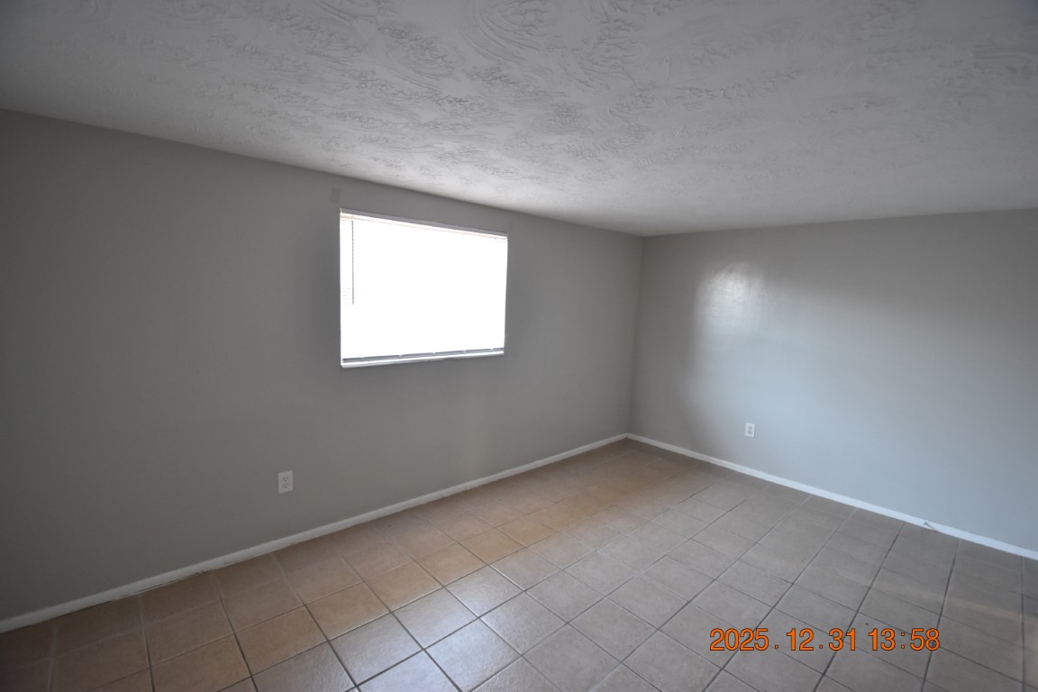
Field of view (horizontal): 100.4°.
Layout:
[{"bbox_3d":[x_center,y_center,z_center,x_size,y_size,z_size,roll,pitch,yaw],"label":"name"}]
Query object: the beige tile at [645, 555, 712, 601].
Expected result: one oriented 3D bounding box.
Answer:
[{"bbox_3d":[0.939,1.365,2.555,0.306,0.010,0.306,-2,7,-42],"label":"beige tile"}]

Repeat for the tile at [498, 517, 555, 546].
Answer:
[{"bbox_3d":[0.061,1.296,3.033,0.306,0.010,0.306,-2,7,-42],"label":"tile"}]

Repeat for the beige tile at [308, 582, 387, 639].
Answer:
[{"bbox_3d":[-0.854,1.329,2.166,0.302,0.010,0.302,-3,8,-42],"label":"beige tile"}]

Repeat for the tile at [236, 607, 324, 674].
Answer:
[{"bbox_3d":[-1.096,1.345,1.990,0.306,0.010,0.306,-2,7,-42],"label":"tile"}]

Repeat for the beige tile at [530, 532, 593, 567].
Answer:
[{"bbox_3d":[0.274,1.308,2.768,0.302,0.010,0.302,-3,8,-42],"label":"beige tile"}]

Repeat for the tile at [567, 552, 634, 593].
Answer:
[{"bbox_3d":[0.486,1.348,2.580,0.306,0.010,0.306,-2,7,-42],"label":"tile"}]

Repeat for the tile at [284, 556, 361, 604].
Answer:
[{"bbox_3d":[-1.073,1.288,2.393,0.303,0.010,0.303,-2,7,-42],"label":"tile"}]

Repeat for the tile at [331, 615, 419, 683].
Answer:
[{"bbox_3d":[-0.644,1.345,1.939,0.303,0.010,0.303,-2,7,-42],"label":"tile"}]

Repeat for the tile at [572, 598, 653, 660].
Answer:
[{"bbox_3d":[0.456,1.375,2.114,0.303,0.010,0.303,-2,7,-42],"label":"tile"}]

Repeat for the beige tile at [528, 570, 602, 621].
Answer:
[{"bbox_3d":[0.252,1.351,2.332,0.302,0.010,0.302,-3,8,-42],"label":"beige tile"}]

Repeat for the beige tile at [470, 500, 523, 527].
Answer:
[{"bbox_3d":[-0.142,1.248,3.225,0.302,0.010,0.302,-3,8,-42],"label":"beige tile"}]

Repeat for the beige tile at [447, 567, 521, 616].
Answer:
[{"bbox_3d":[-0.186,1.334,2.352,0.302,0.010,0.302,-3,8,-42],"label":"beige tile"}]

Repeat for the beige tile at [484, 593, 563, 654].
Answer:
[{"bbox_3d":[0.021,1.355,2.131,0.303,0.010,0.303,-2,7,-42],"label":"beige tile"}]

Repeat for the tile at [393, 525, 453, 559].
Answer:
[{"bbox_3d":[-0.612,1.271,2.810,0.303,0.010,0.303,-2,7,-42],"label":"tile"}]

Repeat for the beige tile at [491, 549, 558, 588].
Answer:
[{"bbox_3d":[0.044,1.321,2.560,0.302,0.010,0.302,-3,8,-42],"label":"beige tile"}]

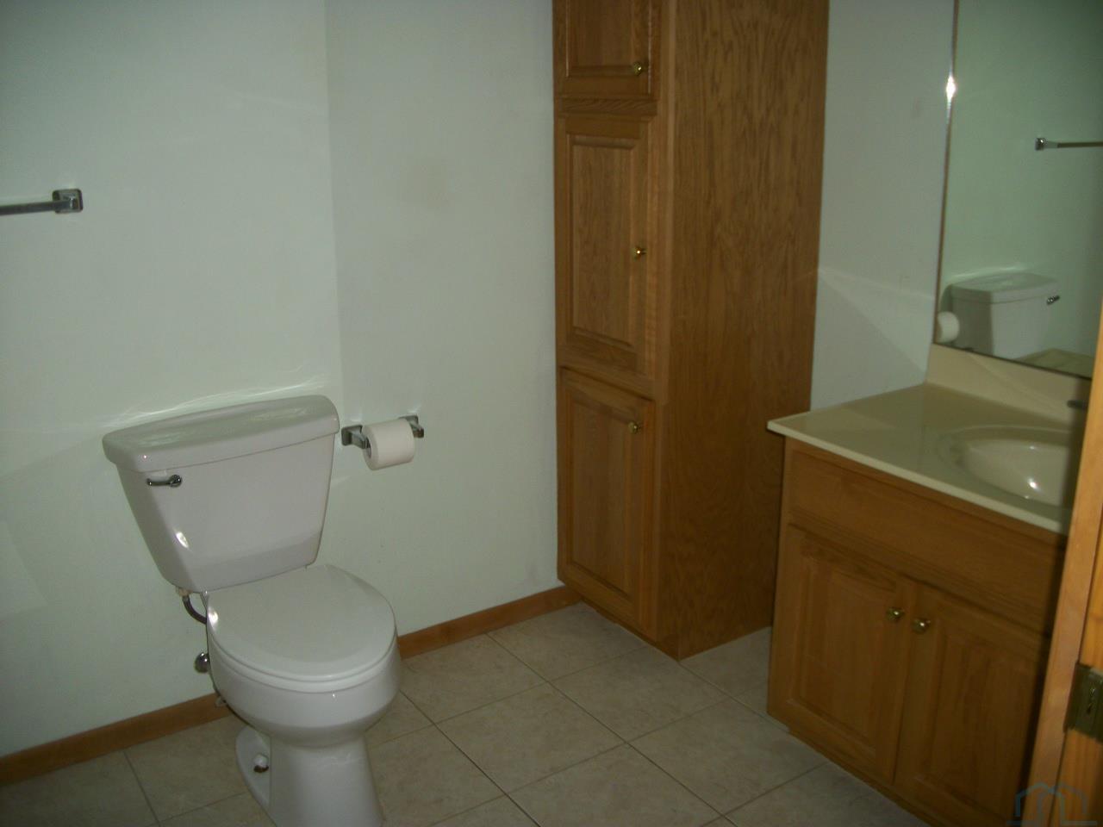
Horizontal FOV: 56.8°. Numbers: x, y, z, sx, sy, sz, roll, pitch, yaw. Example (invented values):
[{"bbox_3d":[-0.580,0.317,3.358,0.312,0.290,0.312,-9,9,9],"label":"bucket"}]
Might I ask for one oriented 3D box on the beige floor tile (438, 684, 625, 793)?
[{"bbox_3d":[-0.052,0.780,2.480,0.330,0.010,0.330,-11,19,-32],"label":"beige floor tile"}]

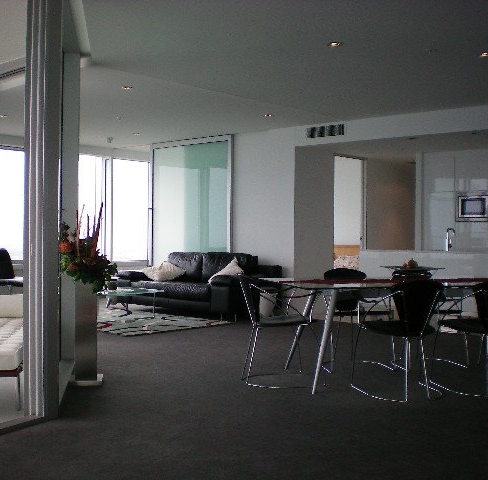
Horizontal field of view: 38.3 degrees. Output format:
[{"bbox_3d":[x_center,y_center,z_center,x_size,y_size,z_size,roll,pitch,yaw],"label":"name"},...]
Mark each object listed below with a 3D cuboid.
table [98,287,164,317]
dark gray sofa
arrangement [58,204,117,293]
[{"bbox_3d":[-1.750,0.880,9.650,1.000,0.340,0.950,0,0,39],"label":"table"},{"bbox_3d":[-0.700,0.635,10.120,2.220,0.830,1.000,0,0,39],"label":"dark gray sofa"},{"bbox_3d":[-1.165,0.060,5.230,0.410,0.630,0.380,0,0,0],"label":"arrangement"}]

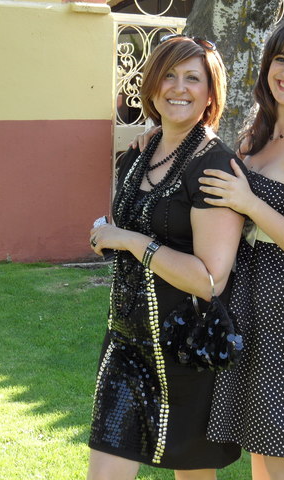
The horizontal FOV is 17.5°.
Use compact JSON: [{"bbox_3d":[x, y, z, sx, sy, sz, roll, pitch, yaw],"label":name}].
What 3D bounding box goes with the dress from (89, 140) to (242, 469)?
[{"bbox_3d":[0.072,0.154,2.640,0.470,0.867,0.360,8,11,41],"label":"dress"}]

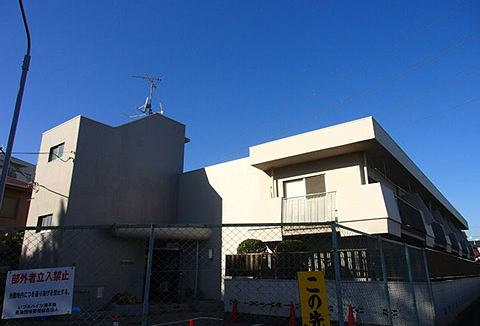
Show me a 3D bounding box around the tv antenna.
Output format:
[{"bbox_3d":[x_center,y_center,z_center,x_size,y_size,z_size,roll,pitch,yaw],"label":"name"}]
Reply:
[{"bbox_3d":[-4.645,-3.383,17.504,1.450,2.050,0.950,4,-18,-13],"label":"tv antenna"}]

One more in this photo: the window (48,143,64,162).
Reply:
[{"bbox_3d":[-8.679,-0.479,16.425,1.360,0.750,0.150,-12,-21,35],"label":"window"}]

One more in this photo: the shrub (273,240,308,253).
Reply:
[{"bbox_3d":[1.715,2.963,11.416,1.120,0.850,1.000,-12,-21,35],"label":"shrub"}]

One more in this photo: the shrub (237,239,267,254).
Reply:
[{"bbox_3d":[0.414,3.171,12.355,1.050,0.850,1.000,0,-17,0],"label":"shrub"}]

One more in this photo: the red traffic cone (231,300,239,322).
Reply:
[{"bbox_3d":[-0.147,4.832,11.403,0.320,0.700,0.320,0,-17,-1],"label":"red traffic cone"}]

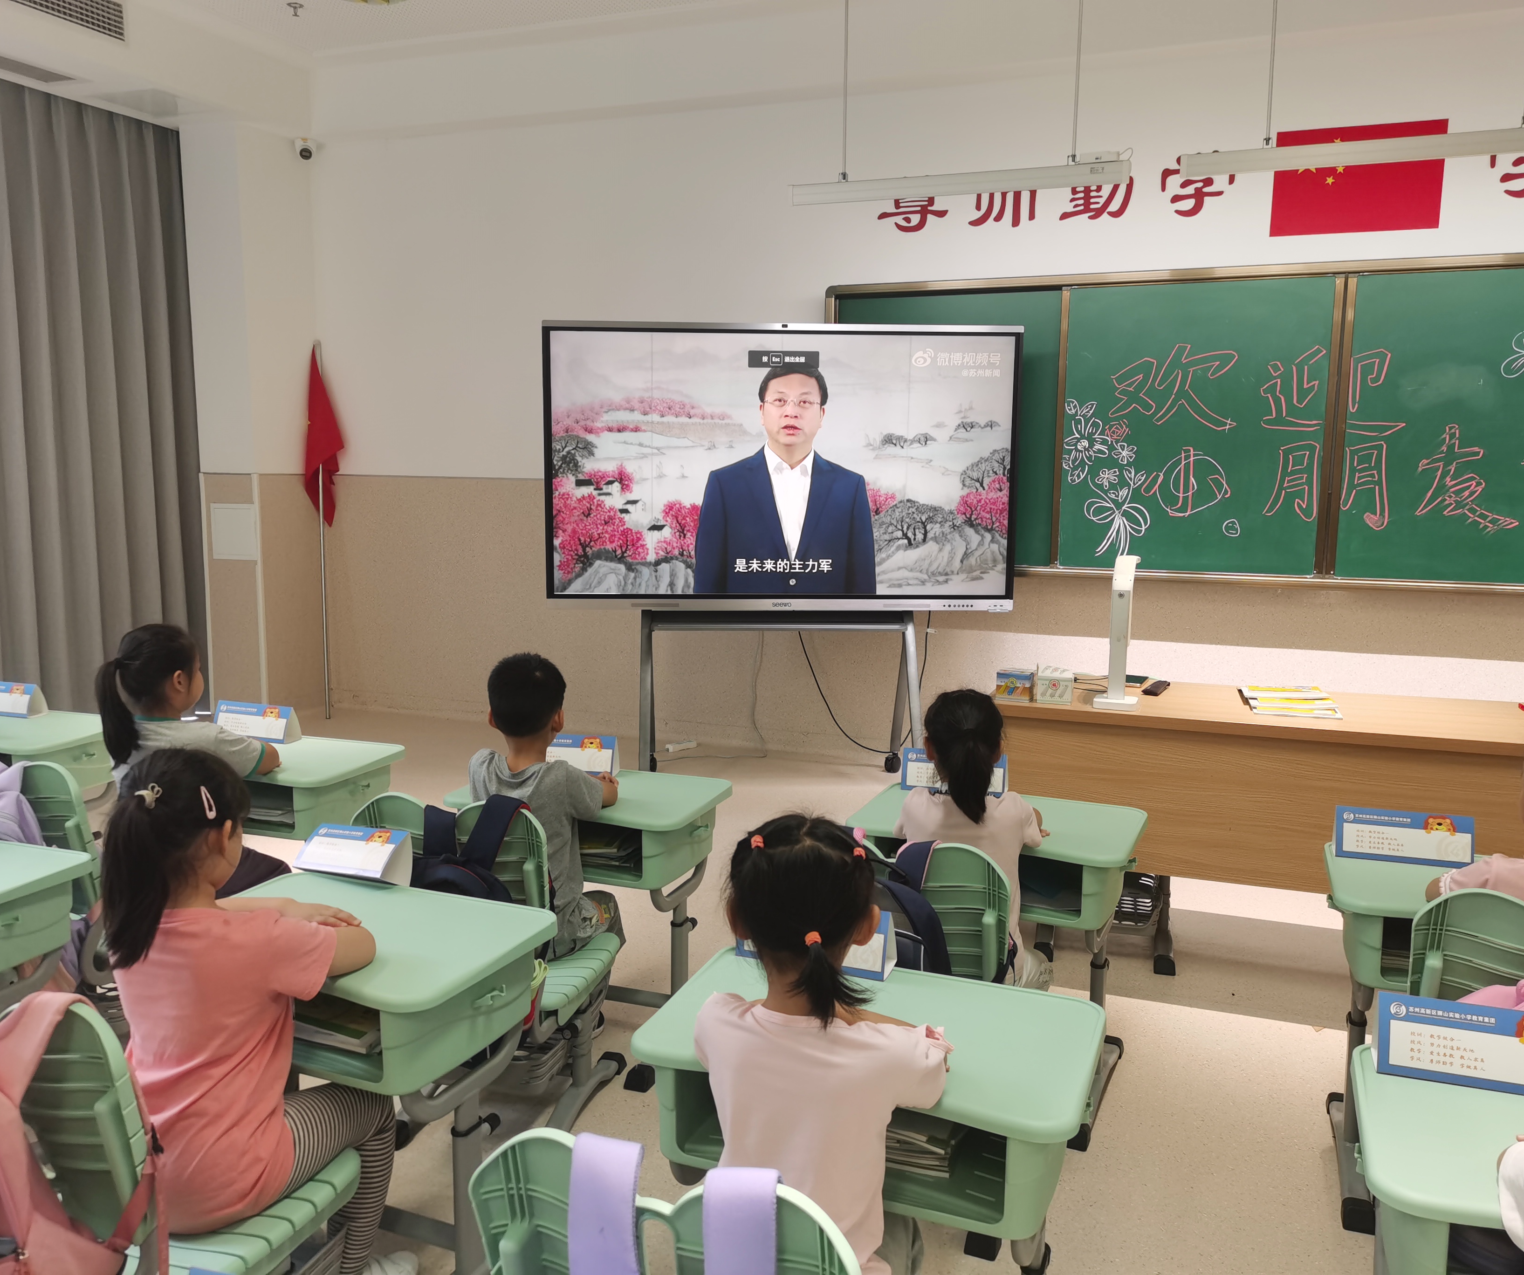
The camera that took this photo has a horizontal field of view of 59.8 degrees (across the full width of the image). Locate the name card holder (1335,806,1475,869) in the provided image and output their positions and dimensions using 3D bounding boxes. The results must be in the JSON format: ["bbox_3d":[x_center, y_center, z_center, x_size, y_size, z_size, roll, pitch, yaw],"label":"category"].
[{"bbox_3d":[1.273,0.391,2.634,0.245,0.094,0.090,4,8,23],"label":"name card holder"}]

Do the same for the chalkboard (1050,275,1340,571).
[{"bbox_3d":[1.714,-0.835,5.323,1.026,1.152,0.040,4,8,23],"label":"chalkboard"}]

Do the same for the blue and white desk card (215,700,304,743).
[{"bbox_3d":[-1.436,0.237,3.768,0.252,0.097,0.076,3,8,19],"label":"blue and white desk card"}]

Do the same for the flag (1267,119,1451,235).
[{"bbox_3d":[2.256,-1.739,5.026,0.592,0.392,0.015,4,8,23],"label":"flag"}]

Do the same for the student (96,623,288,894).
[{"bbox_3d":[-1.392,0.466,3.240,0.470,1.010,0.560,5,9,28],"label":"student"}]

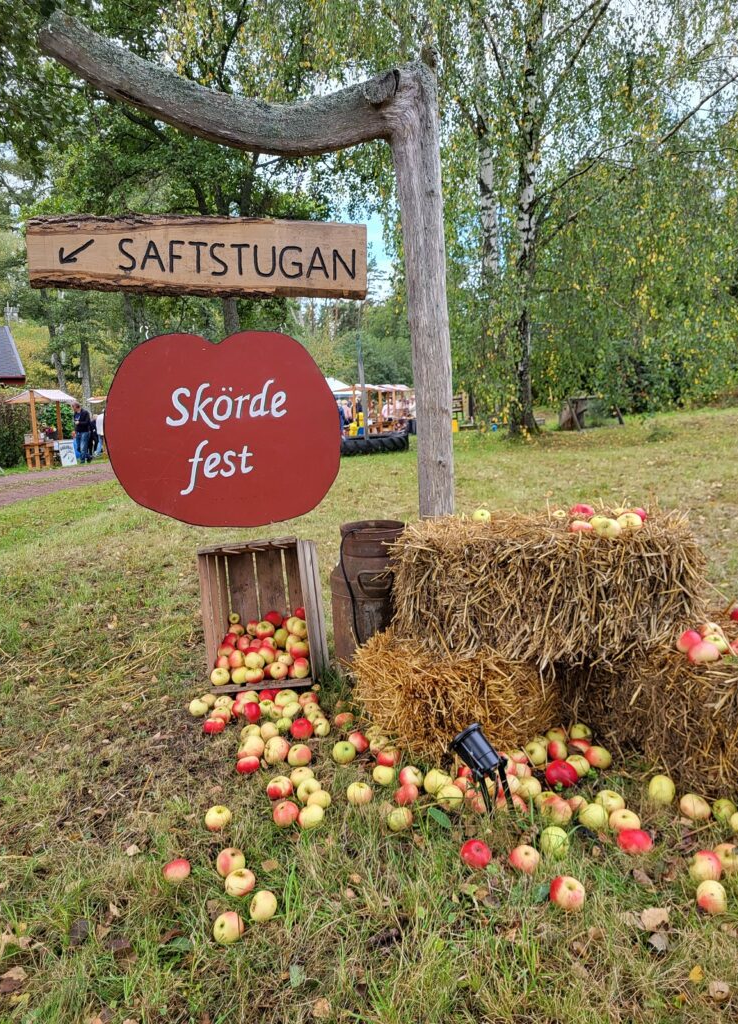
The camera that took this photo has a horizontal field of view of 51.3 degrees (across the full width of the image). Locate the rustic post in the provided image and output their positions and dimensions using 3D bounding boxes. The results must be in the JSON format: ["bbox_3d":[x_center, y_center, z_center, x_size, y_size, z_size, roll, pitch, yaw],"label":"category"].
[{"bbox_3d":[-0.409,-0.513,2.981,1.463,2.666,0.220,-3,9,0],"label":"rustic post"}]

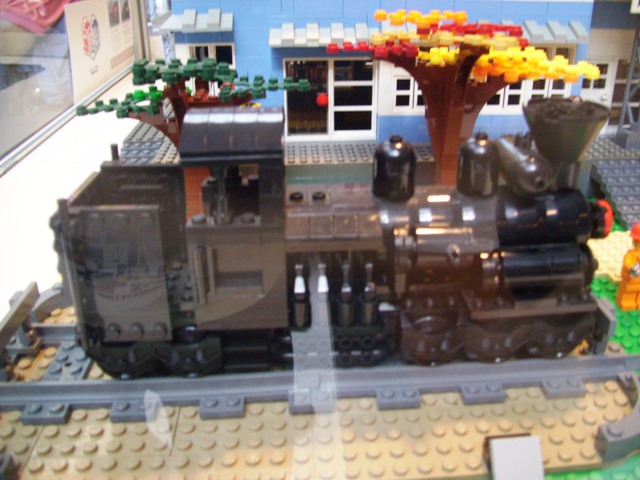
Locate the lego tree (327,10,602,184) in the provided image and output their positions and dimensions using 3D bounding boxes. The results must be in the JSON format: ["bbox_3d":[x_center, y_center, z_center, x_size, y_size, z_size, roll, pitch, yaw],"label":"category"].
[{"bbox_3d":[0.078,-0.068,0.338,0.150,0.117,0.118,-2,27,-3],"label":"lego tree"}]

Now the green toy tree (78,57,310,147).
[{"bbox_3d":[-0.069,-0.053,0.335,0.128,0.100,0.100,-2,27,-3],"label":"green toy tree"}]

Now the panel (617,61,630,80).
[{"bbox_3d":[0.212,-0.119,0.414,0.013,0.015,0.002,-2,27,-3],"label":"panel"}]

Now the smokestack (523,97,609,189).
[{"bbox_3d":[0.084,-0.032,0.206,0.032,0.029,0.032,-2,27,-3],"label":"smokestack"}]

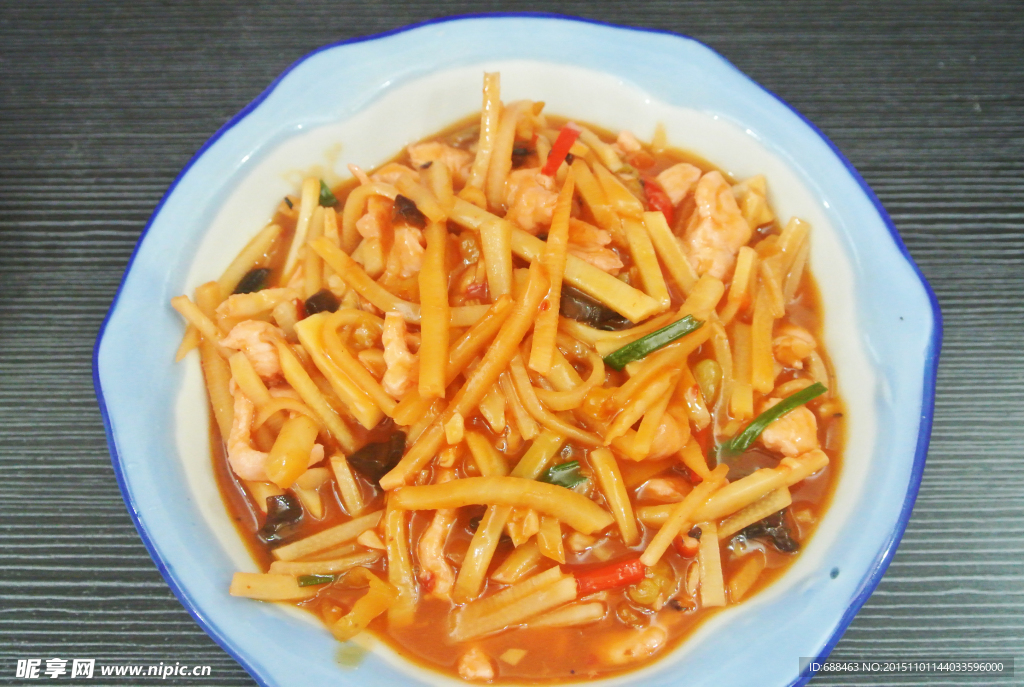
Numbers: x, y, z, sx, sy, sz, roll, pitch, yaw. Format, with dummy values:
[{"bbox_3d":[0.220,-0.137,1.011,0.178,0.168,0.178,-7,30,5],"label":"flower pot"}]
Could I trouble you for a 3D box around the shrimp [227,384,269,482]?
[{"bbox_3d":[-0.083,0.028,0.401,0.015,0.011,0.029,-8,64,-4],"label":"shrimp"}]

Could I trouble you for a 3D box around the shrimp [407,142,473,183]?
[{"bbox_3d":[-0.025,-0.063,0.448,0.021,0.010,0.012,9,64,4],"label":"shrimp"}]

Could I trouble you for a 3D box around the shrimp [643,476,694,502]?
[{"bbox_3d":[0.048,0.045,0.400,0.017,0.007,0.008,0,64,-1],"label":"shrimp"}]

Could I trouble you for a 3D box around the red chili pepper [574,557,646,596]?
[{"bbox_3d":[0.029,0.070,0.385,0.022,0.007,0.009,-12,65,-6],"label":"red chili pepper"}]

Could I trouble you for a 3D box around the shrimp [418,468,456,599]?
[{"bbox_3d":[-0.023,0.058,0.392,0.013,0.010,0.040,0,64,-1],"label":"shrimp"}]

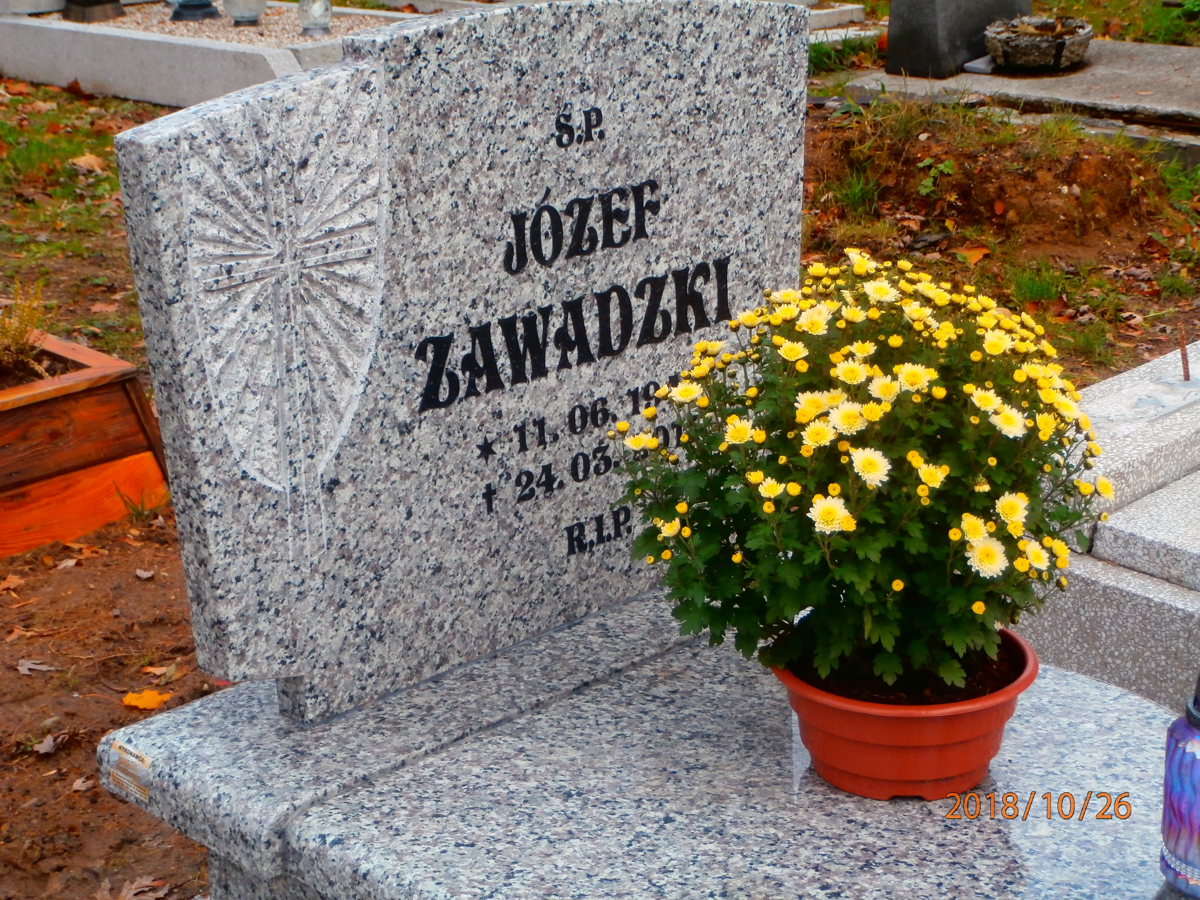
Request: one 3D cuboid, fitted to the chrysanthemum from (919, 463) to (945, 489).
[{"bbox_3d":[0.283,0.022,2.011,0.022,0.013,0.022,7,50,22],"label":"chrysanthemum"}]

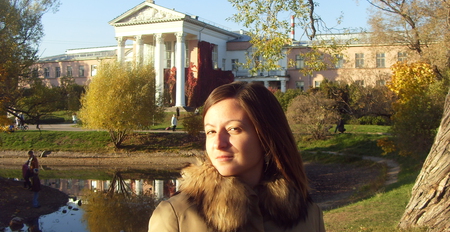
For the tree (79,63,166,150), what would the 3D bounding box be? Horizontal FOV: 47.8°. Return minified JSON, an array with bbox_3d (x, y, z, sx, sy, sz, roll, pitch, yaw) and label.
[{"bbox_3d":[-8.260,-0.920,40.500,6.800,6.900,6.600,0,0,0],"label":"tree"}]

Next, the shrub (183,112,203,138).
[{"bbox_3d":[-2.690,0.820,44.000,2.000,2.050,2.000,0,0,0],"label":"shrub"}]

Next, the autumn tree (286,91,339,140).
[{"bbox_3d":[6.900,-0.040,40.000,4.100,3.800,4.000,0,0,0],"label":"autumn tree"}]

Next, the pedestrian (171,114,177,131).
[{"bbox_3d":[-5.080,0.690,50.500,0.450,1.650,0.500,0,0,0],"label":"pedestrian"}]

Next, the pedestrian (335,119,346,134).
[{"bbox_3d":[10.590,0.870,46.500,0.550,1.600,0.550,0,0,0],"label":"pedestrian"}]

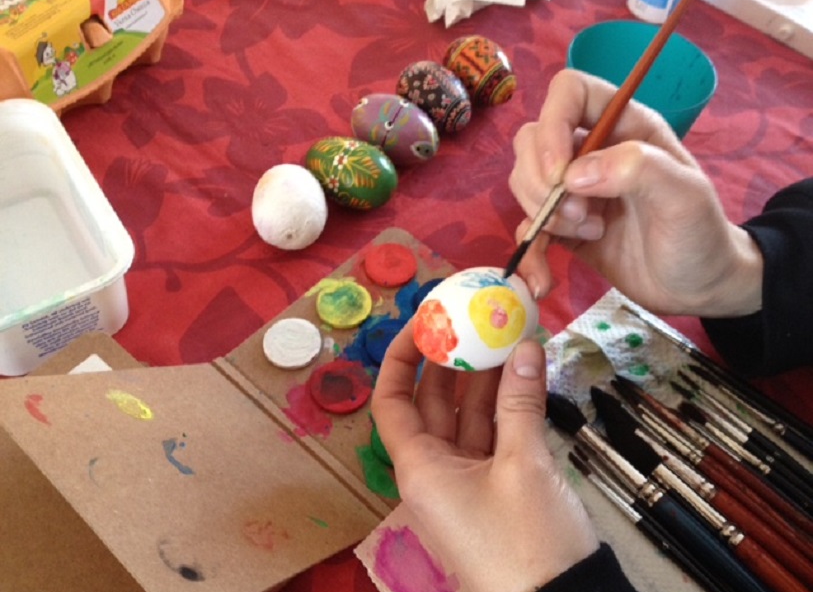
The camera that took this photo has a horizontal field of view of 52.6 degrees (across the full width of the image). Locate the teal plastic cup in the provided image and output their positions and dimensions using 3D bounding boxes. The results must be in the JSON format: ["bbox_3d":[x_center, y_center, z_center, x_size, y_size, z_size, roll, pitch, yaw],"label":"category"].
[{"bbox_3d":[0.128,-0.100,0.496,0.082,0.098,0.082,7,52,0],"label":"teal plastic cup"}]

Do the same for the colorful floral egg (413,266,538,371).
[{"bbox_3d":[0.030,0.010,0.355,0.056,0.044,0.044,-15,90,6],"label":"colorful floral egg"}]

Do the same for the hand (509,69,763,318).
[{"bbox_3d":[0.104,-0.046,0.373,0.124,0.085,0.082,19,53,-4],"label":"hand"}]

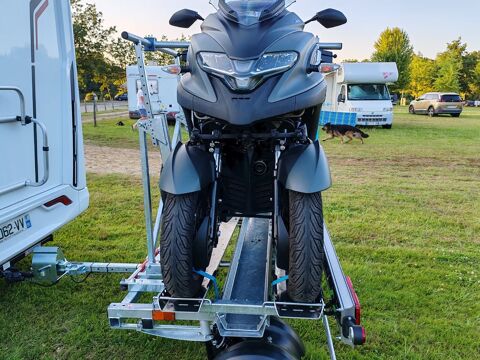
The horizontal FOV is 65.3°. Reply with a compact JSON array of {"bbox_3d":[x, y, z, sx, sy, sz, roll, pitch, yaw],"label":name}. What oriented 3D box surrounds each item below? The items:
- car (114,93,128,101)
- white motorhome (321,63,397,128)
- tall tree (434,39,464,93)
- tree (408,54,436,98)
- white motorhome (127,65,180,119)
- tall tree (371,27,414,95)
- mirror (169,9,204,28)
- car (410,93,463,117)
[{"bbox_3d":[-22.654,-16.268,74.260,4.300,1.500,1.800,1,13,2],"label":"car"},{"bbox_3d":[5.734,-4.132,18.541,2.220,2.840,5.900,2,13,6],"label":"white motorhome"},{"bbox_3d":[32.295,-16.609,57.726,4.900,9.900,4.900,0,13,0],"label":"tall tree"},{"bbox_3d":[29.192,-16.139,59.887,4.700,8.000,4.700,0,13,0],"label":"tree"},{"bbox_3d":[-3.815,-4.355,19.575,2.280,2.750,6.600,0,13,-1],"label":"white motorhome"},{"bbox_3d":[22.670,-16.928,55.609,6.800,11.400,6.800,0,13,0],"label":"tall tree"},{"bbox_3d":[-0.257,-0.776,1.800,0.170,0.092,0.075,0,13,0],"label":"mirror"},{"bbox_3d":[13.619,-5.283,26.375,1.860,1.650,4.600,0,13,0],"label":"car"}]

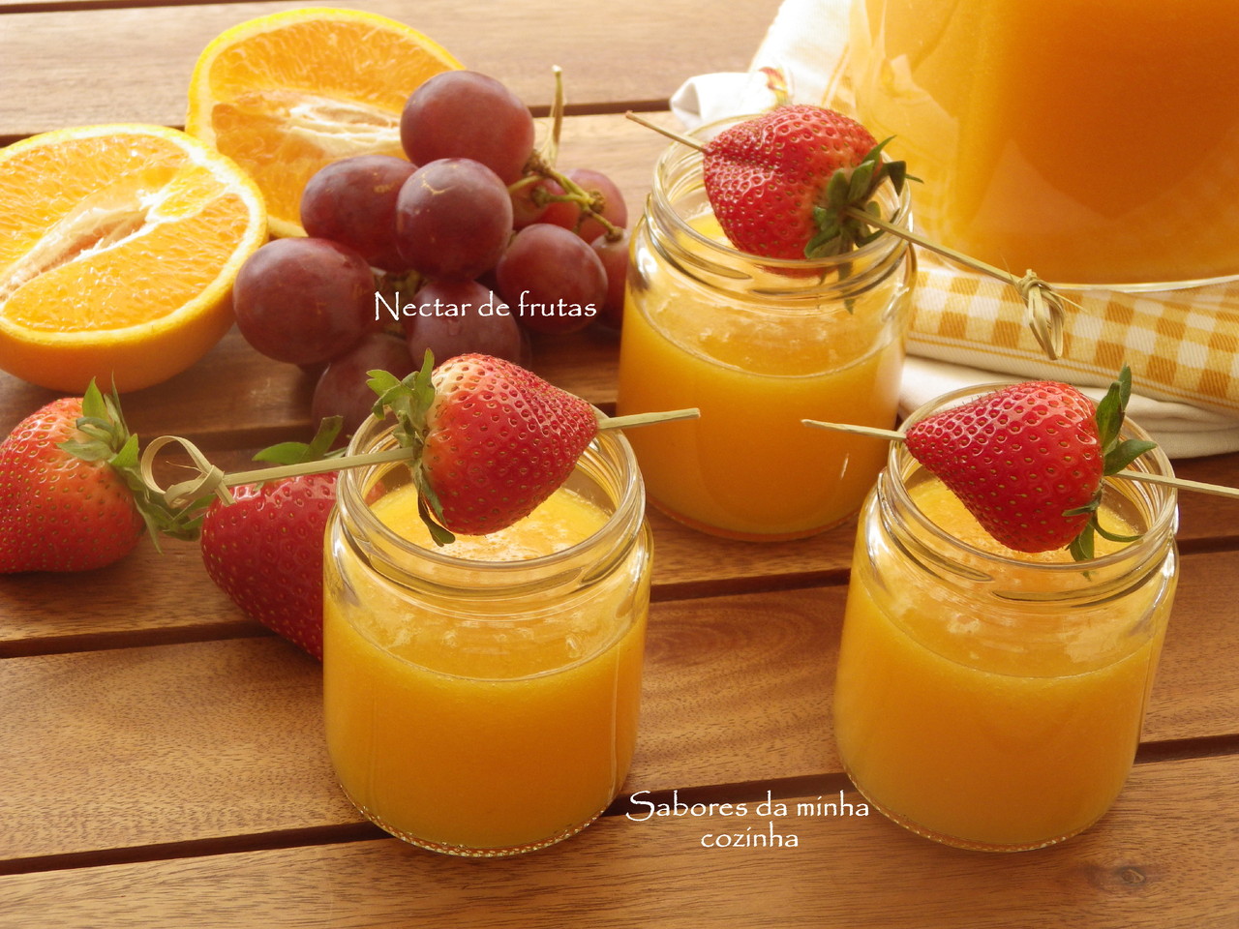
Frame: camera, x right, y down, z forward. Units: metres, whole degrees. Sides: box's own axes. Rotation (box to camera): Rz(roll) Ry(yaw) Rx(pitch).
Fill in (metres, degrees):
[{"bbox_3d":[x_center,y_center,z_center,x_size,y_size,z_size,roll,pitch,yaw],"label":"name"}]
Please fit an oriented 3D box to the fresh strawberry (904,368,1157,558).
[{"bbox_3d":[0.077,-0.001,0.590,0.046,0.036,0.036,9,40,4],"label":"fresh strawberry"}]

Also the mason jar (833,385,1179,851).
[{"bbox_3d":[0.081,0.031,0.650,0.066,0.078,0.066,5,40,0],"label":"mason jar"}]

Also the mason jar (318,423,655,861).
[{"bbox_3d":[-0.027,0.031,0.640,0.066,0.078,0.066,3,40,-2],"label":"mason jar"}]

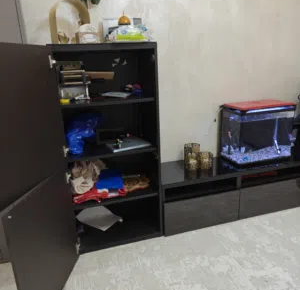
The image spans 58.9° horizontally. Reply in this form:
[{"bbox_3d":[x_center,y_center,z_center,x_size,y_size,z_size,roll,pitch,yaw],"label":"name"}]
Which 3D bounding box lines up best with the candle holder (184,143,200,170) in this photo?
[{"bbox_3d":[0.327,0.088,2.064,0.120,0.176,0.120,-2,16,1],"label":"candle holder"}]

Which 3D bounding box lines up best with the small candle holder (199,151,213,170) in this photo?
[{"bbox_3d":[0.434,0.118,2.055,0.097,0.115,0.097,-2,16,1],"label":"small candle holder"}]

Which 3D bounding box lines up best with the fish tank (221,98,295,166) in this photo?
[{"bbox_3d":[0.864,-0.103,2.174,0.460,0.435,0.285,-6,16,-13],"label":"fish tank"}]

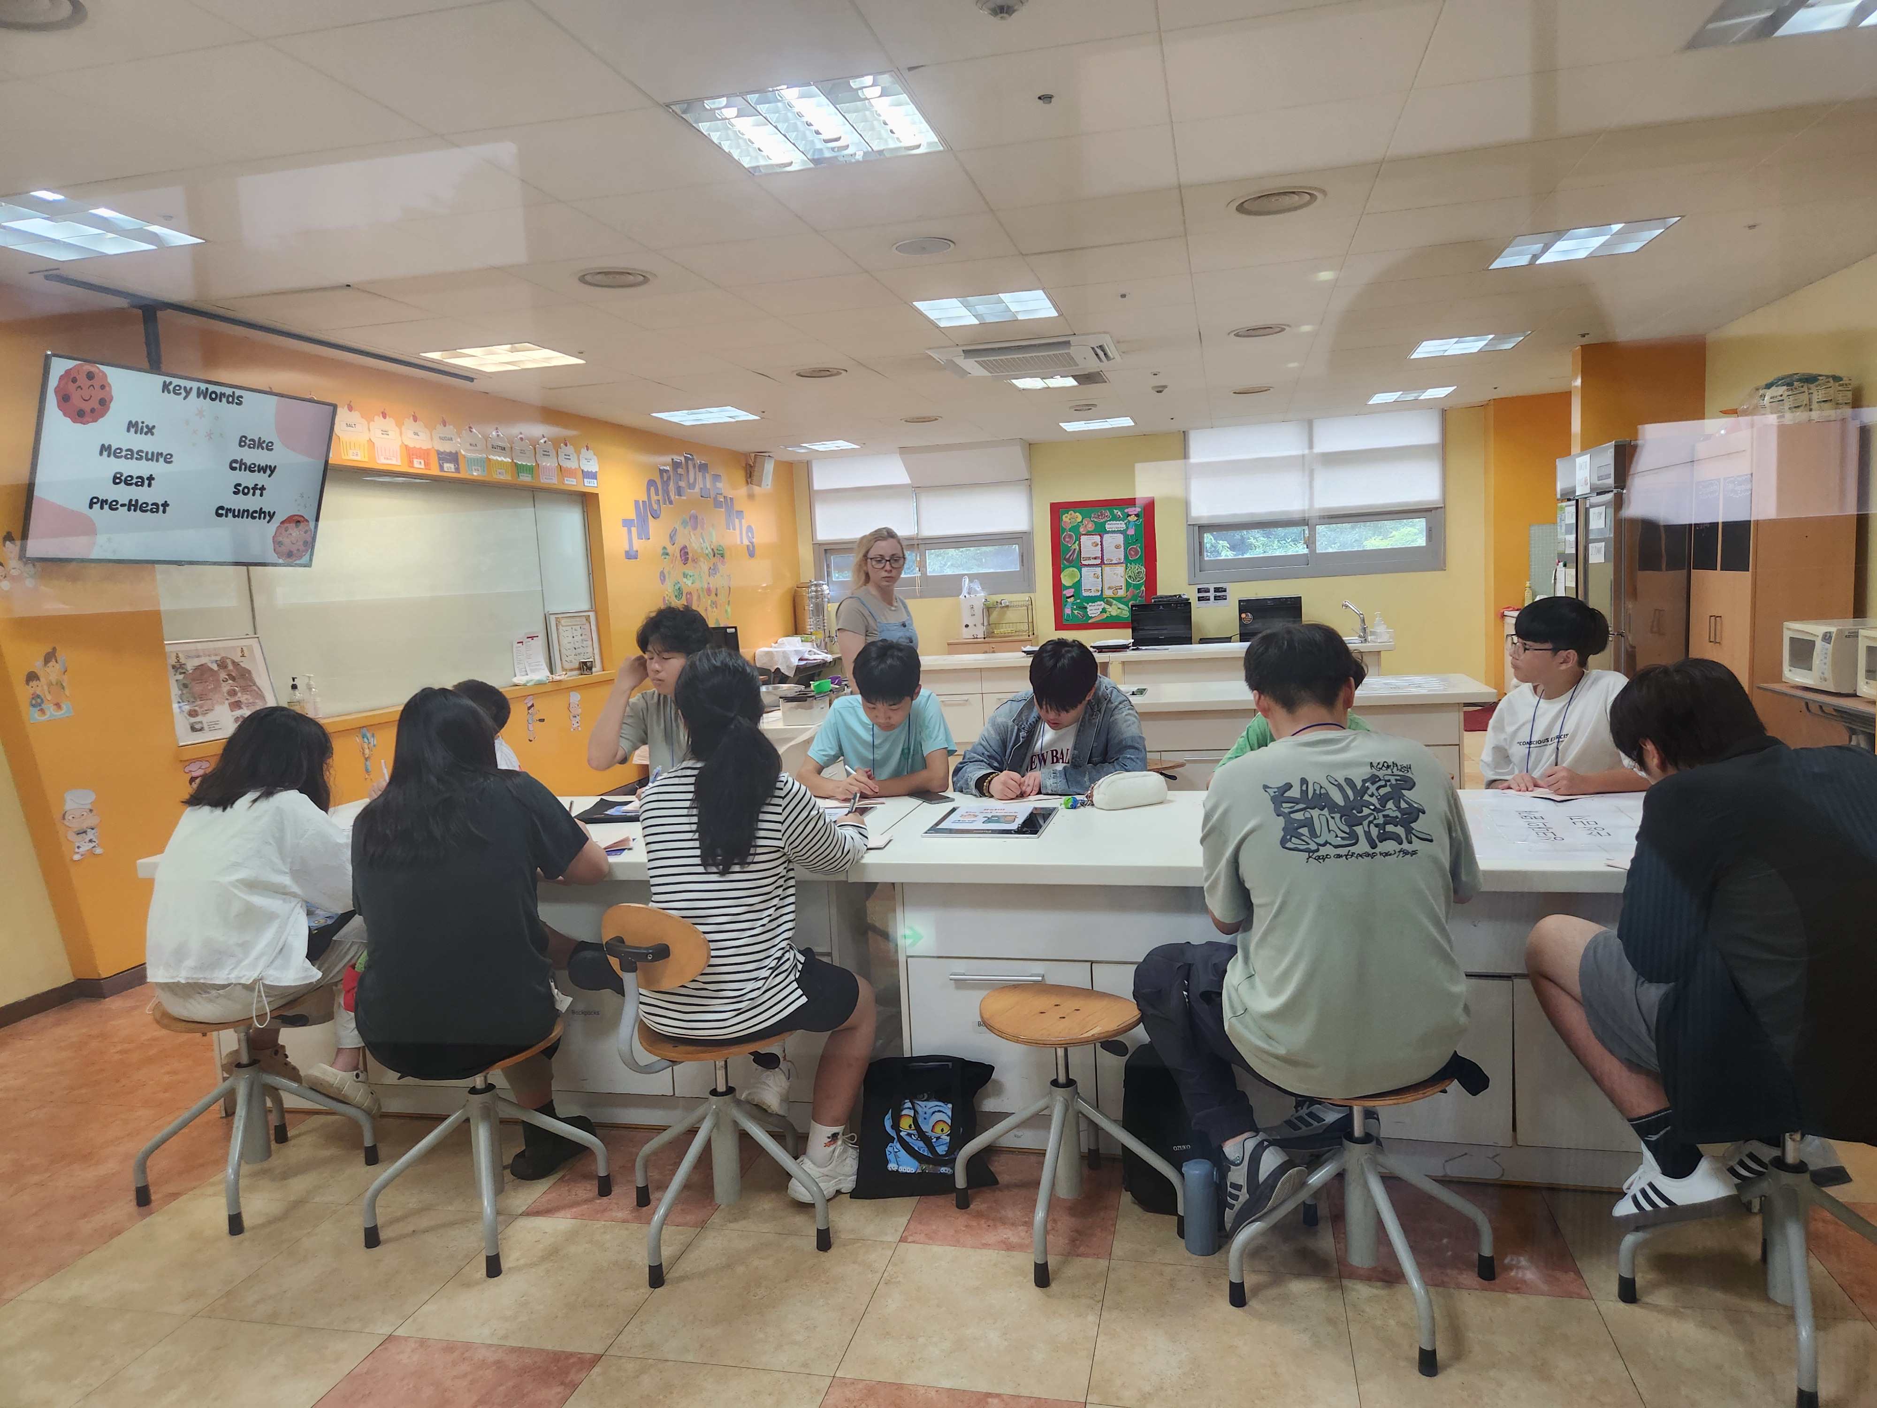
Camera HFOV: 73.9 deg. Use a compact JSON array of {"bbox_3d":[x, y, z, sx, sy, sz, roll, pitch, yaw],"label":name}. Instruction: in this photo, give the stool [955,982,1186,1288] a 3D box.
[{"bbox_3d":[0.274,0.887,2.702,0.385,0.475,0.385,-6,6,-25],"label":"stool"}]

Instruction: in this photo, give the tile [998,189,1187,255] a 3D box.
[{"bbox_3d":[0.539,-1.656,4.281,0.600,0.020,0.600,-2,6,13],"label":"tile"}]

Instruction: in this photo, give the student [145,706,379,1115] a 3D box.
[{"bbox_3d":[-1.647,0.548,3.110,0.510,1.090,0.620,1,7,35],"label":"student"}]

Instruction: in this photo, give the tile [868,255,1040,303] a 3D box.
[{"bbox_3d":[0.087,-1.706,4.998,0.600,0.015,0.600,-2,6,13],"label":"tile"}]

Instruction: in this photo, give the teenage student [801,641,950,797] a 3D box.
[{"bbox_3d":[-0.160,0.401,4.010,0.500,1.230,0.580,-2,6,13],"label":"teenage student"}]

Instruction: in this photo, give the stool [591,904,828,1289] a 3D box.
[{"bbox_3d":[-0.485,0.777,2.732,0.510,0.770,0.520,0,7,27],"label":"stool"}]

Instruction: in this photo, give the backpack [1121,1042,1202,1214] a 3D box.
[{"bbox_3d":[0.534,0.913,2.790,0.260,0.380,0.210,-1,6,16],"label":"backpack"}]

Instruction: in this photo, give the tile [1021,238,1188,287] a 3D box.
[{"bbox_3d":[0.675,-1.722,4.861,0.600,0.020,0.600,-2,6,13],"label":"tile"}]

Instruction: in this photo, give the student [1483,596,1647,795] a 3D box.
[{"bbox_3d":[1.697,0.354,3.324,0.520,1.260,0.640,1,7,33],"label":"student"}]

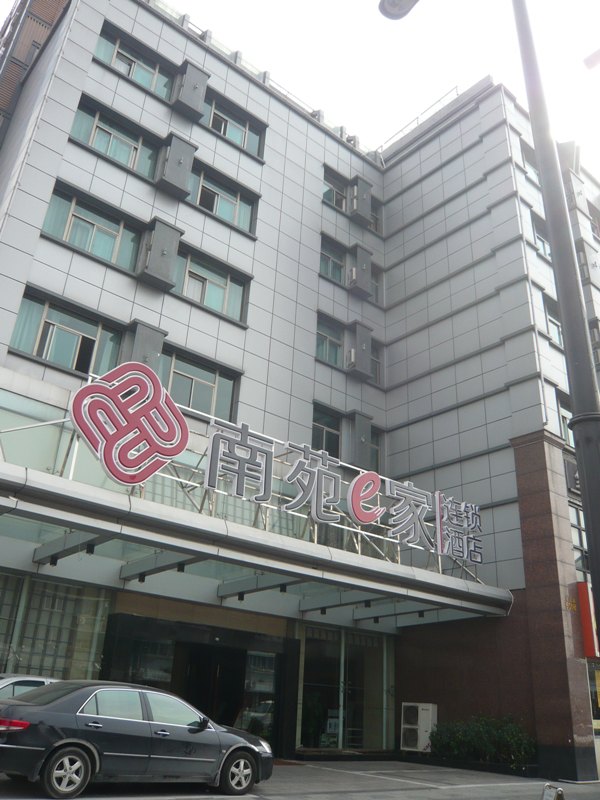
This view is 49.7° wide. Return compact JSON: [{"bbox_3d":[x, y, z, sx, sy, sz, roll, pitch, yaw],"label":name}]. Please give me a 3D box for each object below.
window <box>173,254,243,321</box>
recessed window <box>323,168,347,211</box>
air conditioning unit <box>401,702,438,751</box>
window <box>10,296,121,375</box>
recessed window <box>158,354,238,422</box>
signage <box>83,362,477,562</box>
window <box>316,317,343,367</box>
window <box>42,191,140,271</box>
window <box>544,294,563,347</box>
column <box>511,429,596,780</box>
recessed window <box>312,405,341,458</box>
[{"bbox_3d":[-3.016,-3.608,20.876,2.860,1.627,0.253,22,-31,-33],"label":"window"},{"bbox_3d":[1.418,-8.350,26.854,1.469,1.612,0.253,22,-31,-33],"label":"recessed window"},{"bbox_3d":[3.400,9.286,18.383,0.960,1.210,0.360,-18,-33,37],"label":"air conditioning unit"},{"bbox_3d":[-6.148,-1.569,17.223,2.828,1.643,0.253,22,-31,-33],"label":"window"},{"bbox_3d":[-3.195,-0.390,19.319,2.860,1.643,0.253,22,-31,-33],"label":"recessed window"},{"bbox_3d":[0.456,1.867,14.757,11.692,2.354,0.284,22,-31,-33],"label":"signage"},{"bbox_3d":[1.064,-1.979,23.772,1.469,1.627,0.253,22,-31,-33],"label":"window"},{"bbox_3d":[-5.969,-4.786,18.780,2.828,1.627,0.253,22,-31,-33],"label":"window"},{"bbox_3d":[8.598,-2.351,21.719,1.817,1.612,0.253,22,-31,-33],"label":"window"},{"bbox_3d":[6.630,5.061,17.180,1.043,8.722,1.106,22,-31,-33],"label":"column"},{"bbox_3d":[0.885,1.238,22.215,1.469,1.643,0.253,22,-31,-33],"label":"recessed window"}]

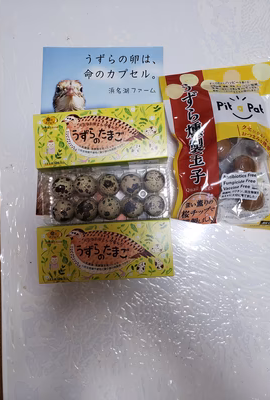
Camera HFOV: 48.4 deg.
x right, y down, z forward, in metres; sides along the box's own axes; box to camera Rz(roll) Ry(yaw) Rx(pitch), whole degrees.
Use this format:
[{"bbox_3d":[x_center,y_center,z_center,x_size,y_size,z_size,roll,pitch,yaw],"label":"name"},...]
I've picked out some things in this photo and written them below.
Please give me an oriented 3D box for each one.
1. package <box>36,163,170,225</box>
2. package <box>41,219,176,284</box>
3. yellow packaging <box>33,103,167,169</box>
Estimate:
[{"bbox_3d":[-0.034,-0.006,0.348,0.144,0.034,0.062,-4,87,2],"label":"package"},{"bbox_3d":[-0.032,0.057,0.343,0.145,0.036,0.060,-4,87,2],"label":"package"},{"bbox_3d":[-0.037,-0.069,0.350,0.145,0.036,0.060,-5,87,2],"label":"yellow packaging"}]

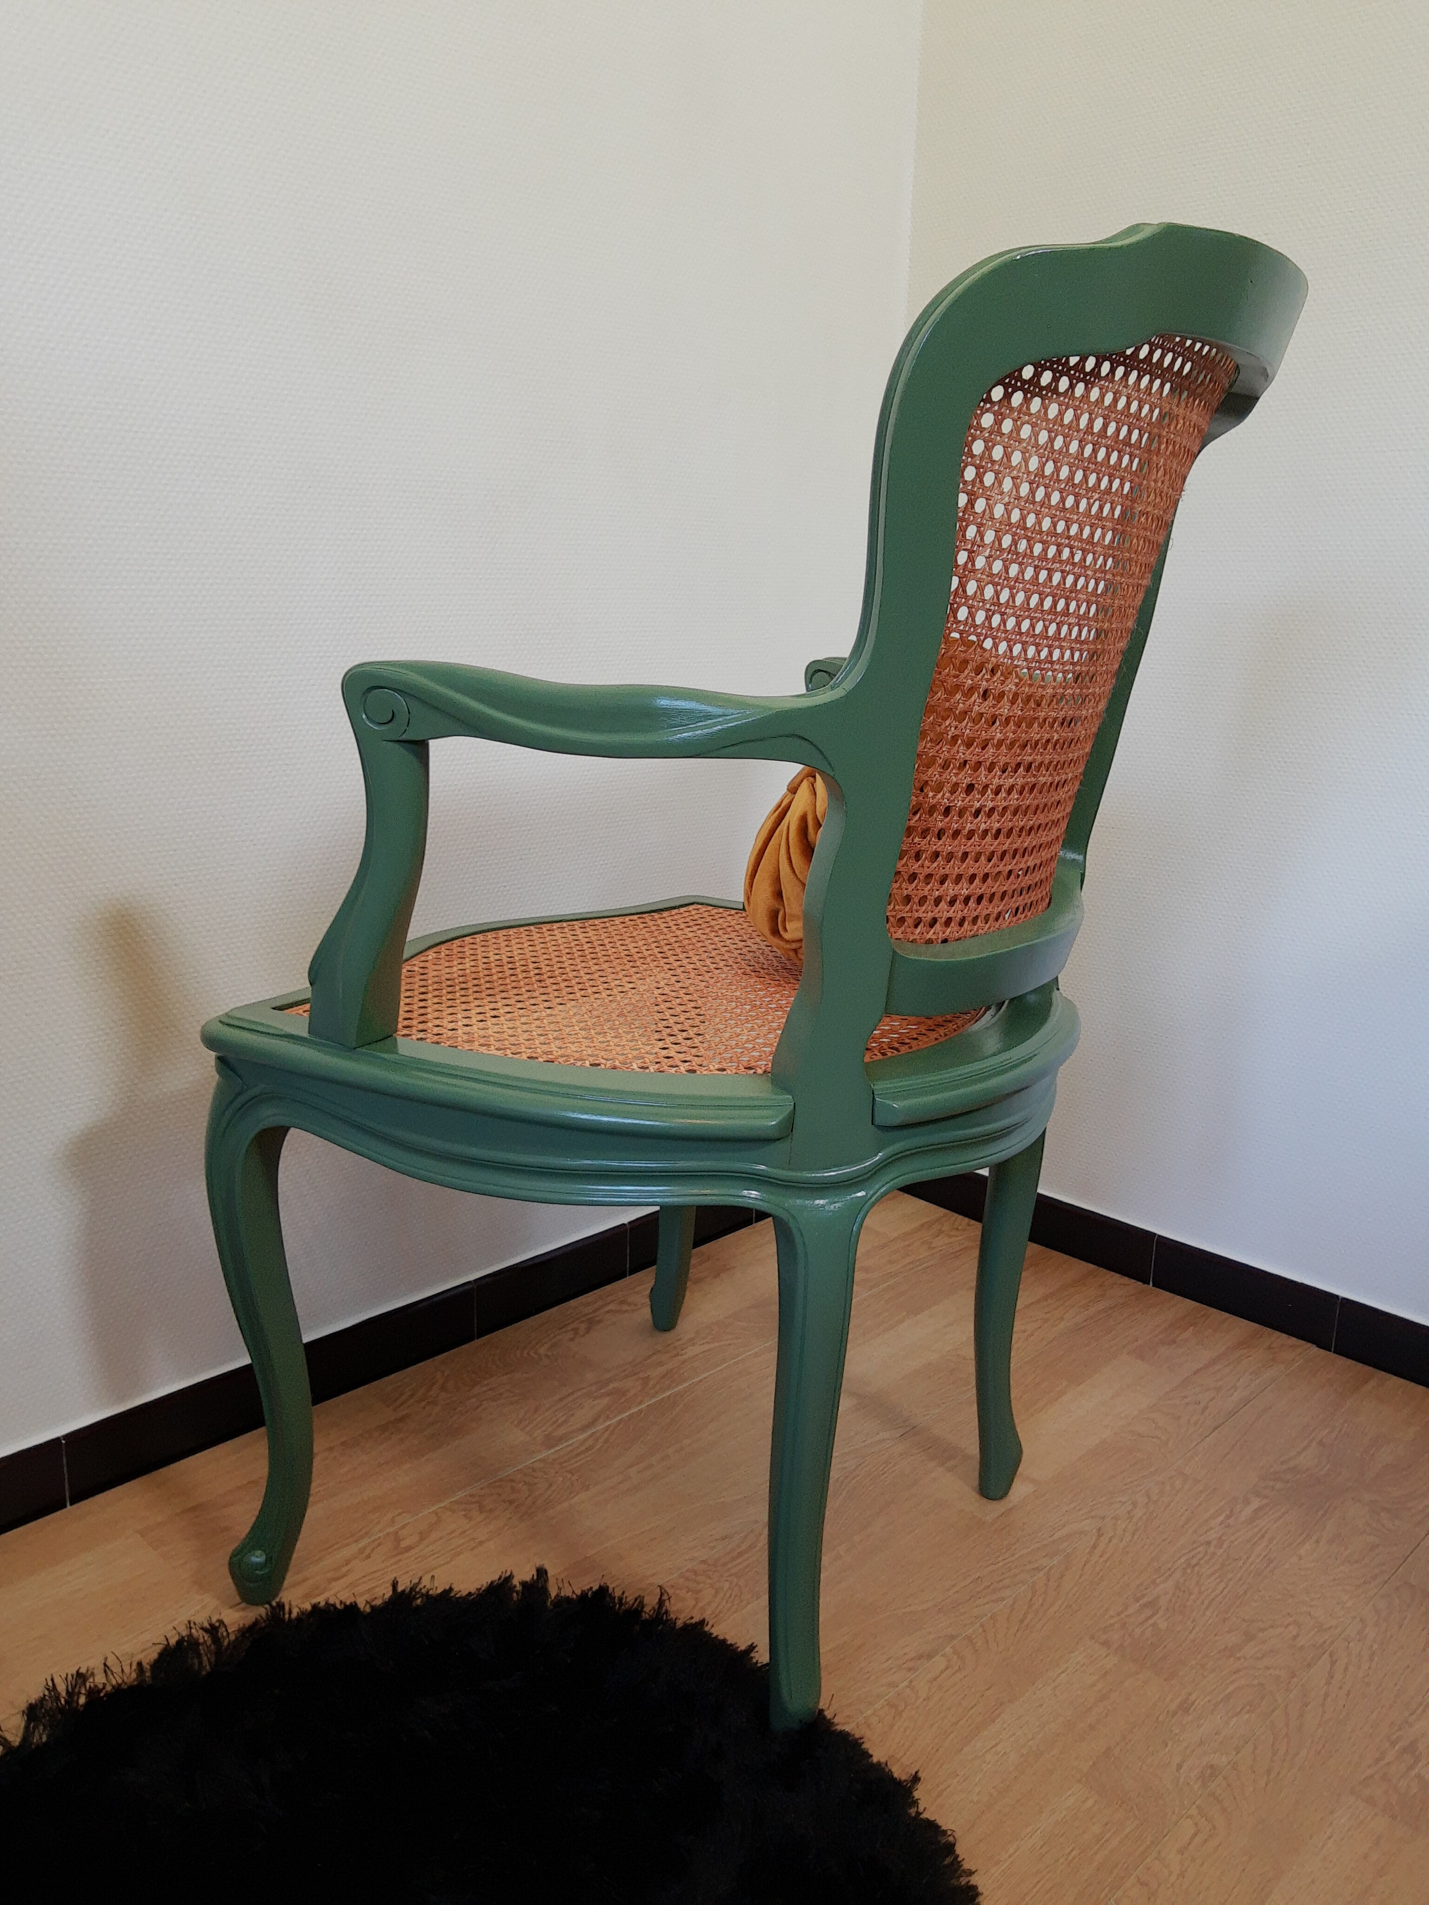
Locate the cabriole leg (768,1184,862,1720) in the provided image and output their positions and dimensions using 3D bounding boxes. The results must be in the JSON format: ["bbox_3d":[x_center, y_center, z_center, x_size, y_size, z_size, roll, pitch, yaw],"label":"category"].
[{"bbox_3d":[0.058,0.329,0.912,0.060,0.378,0.060,-2,14,-11],"label":"cabriole leg"}]

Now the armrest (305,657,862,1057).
[{"bbox_3d":[-0.112,-0.038,0.816,0.365,0.246,0.100,8,15,26],"label":"armrest"}]

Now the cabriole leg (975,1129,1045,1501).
[{"bbox_3d":[0.237,0.280,1.167,0.056,0.360,0.052,-2,14,-11],"label":"cabriole leg"}]

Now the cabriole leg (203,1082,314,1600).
[{"bbox_3d":[-0.323,0.279,1.022,0.068,0.410,0.056,-2,14,-11],"label":"cabriole leg"}]

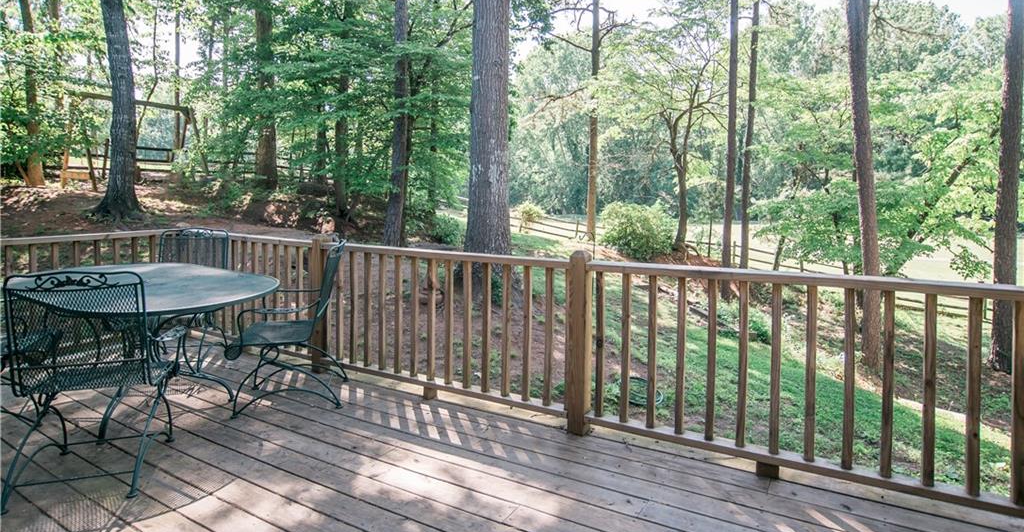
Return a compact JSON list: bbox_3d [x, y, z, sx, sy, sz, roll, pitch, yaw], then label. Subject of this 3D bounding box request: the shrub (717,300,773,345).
[{"bbox_3d":[3.900,0.950,8.600,0.860,0.680,0.800,2,5,24],"label":"shrub"}]

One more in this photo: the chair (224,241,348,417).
[{"bbox_3d":[-1.420,0.345,3.270,0.670,0.980,0.600,-1,5,-15],"label":"chair"}]

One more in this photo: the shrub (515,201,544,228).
[{"bbox_3d":[0.860,-2.500,25.000,1.500,1.400,1.400,0,5,0],"label":"shrub"}]

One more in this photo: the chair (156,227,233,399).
[{"bbox_3d":[-2.570,0.235,4.020,0.600,0.990,0.660,-1,5,-16],"label":"chair"}]

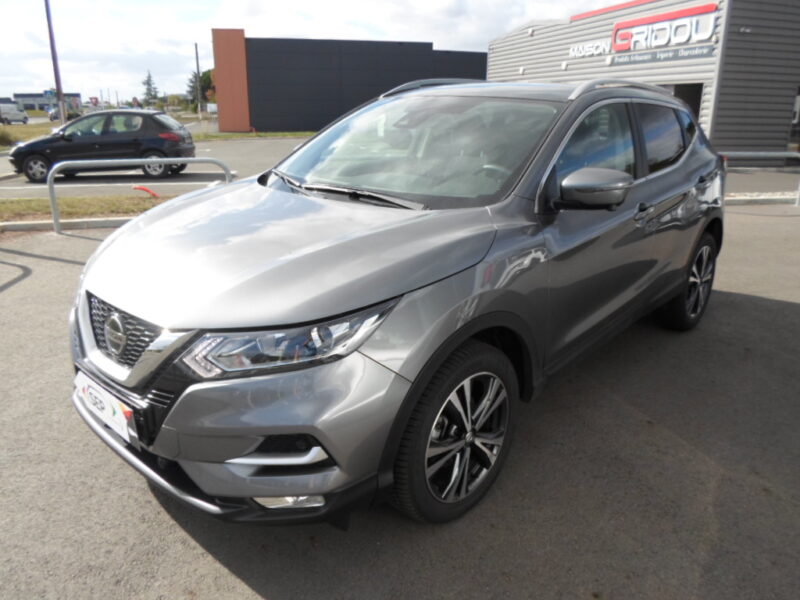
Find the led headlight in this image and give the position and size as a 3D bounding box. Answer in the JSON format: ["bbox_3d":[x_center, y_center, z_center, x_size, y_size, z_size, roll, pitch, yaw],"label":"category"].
[{"bbox_3d":[-0.311,0.129,1.806,0.470,0.210,0.550,16,25,40],"label":"led headlight"}]

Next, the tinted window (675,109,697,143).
[{"bbox_3d":[1.863,-1.117,3.751,0.050,0.260,0.310,-21,-1,43],"label":"tinted window"}]

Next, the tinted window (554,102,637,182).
[{"bbox_3d":[0.947,-0.710,2.756,0.930,0.450,0.060,-19,1,-44],"label":"tinted window"}]

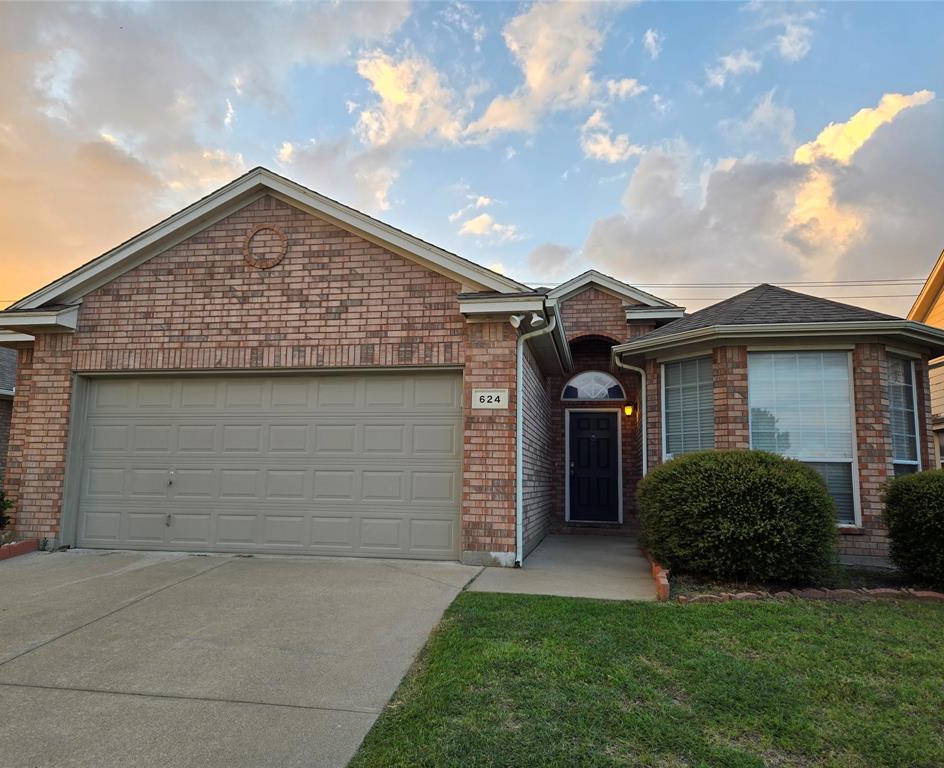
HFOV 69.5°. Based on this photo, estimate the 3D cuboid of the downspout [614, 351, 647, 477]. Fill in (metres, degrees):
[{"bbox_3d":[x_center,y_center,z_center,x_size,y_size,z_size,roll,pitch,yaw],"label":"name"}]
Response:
[{"bbox_3d":[2.236,0.937,9.464,0.399,2.702,0.200,-1,-8,11],"label":"downspout"}]

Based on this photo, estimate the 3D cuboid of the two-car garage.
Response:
[{"bbox_3d":[-2.489,0.931,8.100,4.880,2.130,0.100,-1,-8,11],"label":"two-car garage"}]

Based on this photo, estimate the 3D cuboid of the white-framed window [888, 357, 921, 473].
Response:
[{"bbox_3d":[5.465,0.705,8.599,0.920,2.120,0.120,6,-10,-34],"label":"white-framed window"}]

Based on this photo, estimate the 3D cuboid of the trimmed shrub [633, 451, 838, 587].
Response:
[{"bbox_3d":[2.764,1.355,7.237,1.920,1.280,1.700,-1,-8,11],"label":"trimmed shrub"}]

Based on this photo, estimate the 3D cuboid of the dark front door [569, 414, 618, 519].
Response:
[{"bbox_3d":[2.281,1.524,12.676,0.970,2.070,0.100,-1,-8,11],"label":"dark front door"}]

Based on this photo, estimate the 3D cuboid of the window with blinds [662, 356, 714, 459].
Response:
[{"bbox_3d":[2.892,0.724,8.976,0.120,2.120,0.900,6,-10,-34],"label":"window with blinds"}]

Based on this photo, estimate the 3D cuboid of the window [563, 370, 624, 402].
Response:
[{"bbox_3d":[2.305,0.029,12.849,1.220,0.580,0.100,-1,-8,11],"label":"window"}]

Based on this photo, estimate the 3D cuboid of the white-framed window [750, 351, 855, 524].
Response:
[{"bbox_3d":[4.060,0.652,8.327,1.220,2.130,0.120,-1,-8,11],"label":"white-framed window"}]

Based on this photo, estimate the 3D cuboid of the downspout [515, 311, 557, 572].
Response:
[{"bbox_3d":[0.688,0.599,7.294,0.436,2.671,0.260,-1,-8,11],"label":"downspout"}]

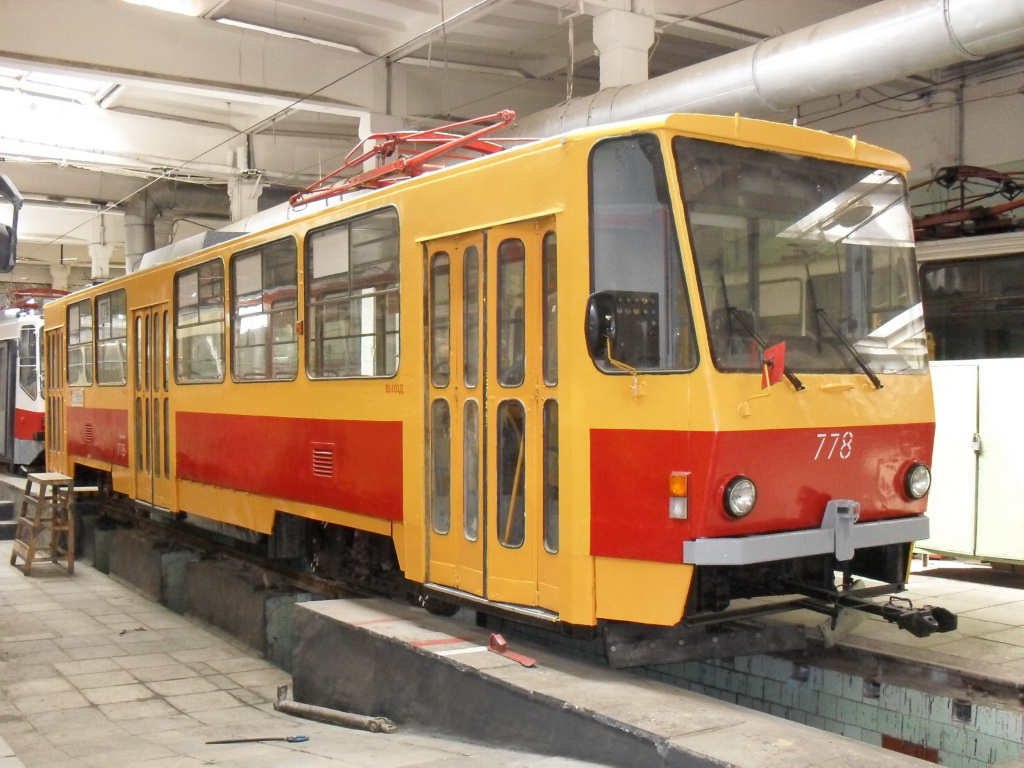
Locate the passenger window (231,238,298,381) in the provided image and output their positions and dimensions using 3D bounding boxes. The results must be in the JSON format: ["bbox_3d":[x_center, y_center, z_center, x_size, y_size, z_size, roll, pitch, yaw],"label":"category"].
[{"bbox_3d":[-2.086,-0.590,9.434,0.040,1.139,1.571,0,0,-33],"label":"passenger window"}]

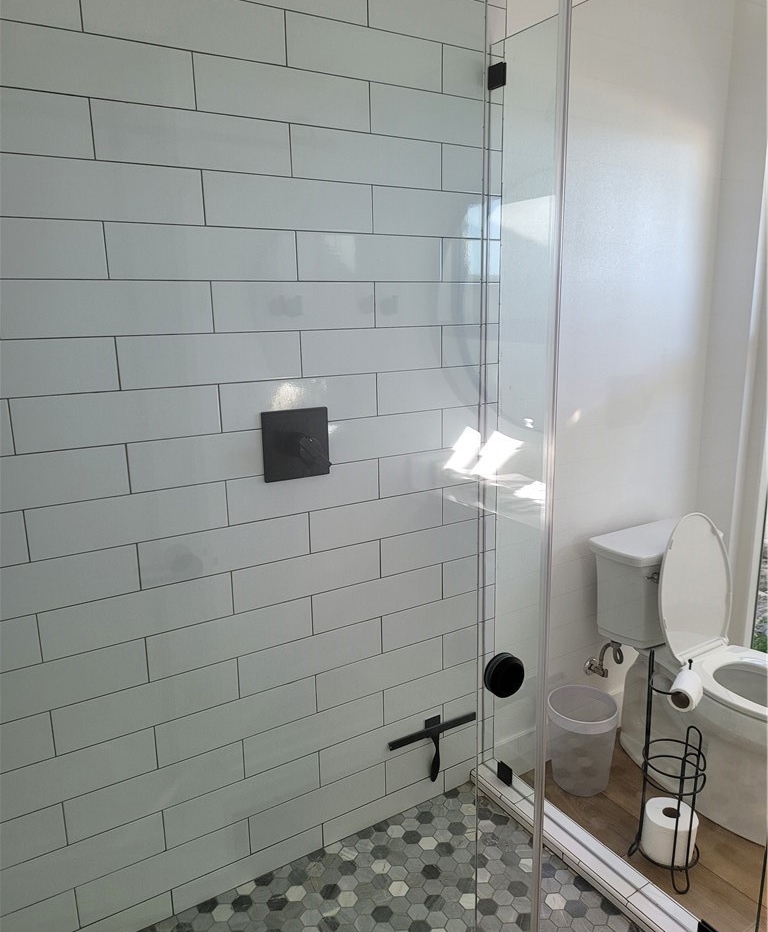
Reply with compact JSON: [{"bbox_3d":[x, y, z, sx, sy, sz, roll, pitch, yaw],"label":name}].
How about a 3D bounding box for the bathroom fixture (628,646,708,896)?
[{"bbox_3d":[0.701,0.732,1.891,0.168,0.570,0.162,3,13,16],"label":"bathroom fixture"}]

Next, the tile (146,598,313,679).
[{"bbox_3d":[-0.336,0.385,1.733,0.392,0.102,0.009,-9,15,-32],"label":"tile"}]

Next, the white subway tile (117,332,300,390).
[{"bbox_3d":[-0.350,-0.223,1.591,0.392,0.102,0.009,-9,15,-32],"label":"white subway tile"}]

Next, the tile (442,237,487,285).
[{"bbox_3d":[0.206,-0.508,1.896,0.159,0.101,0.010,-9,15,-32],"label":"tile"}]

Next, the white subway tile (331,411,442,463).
[{"bbox_3d":[-0.009,-0.068,1.846,0.371,0.101,0.010,-9,15,-32],"label":"white subway tile"}]

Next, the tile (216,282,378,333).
[{"bbox_3d":[-0.192,-0.355,1.702,0.402,0.103,0.010,-9,15,-32],"label":"tile"}]

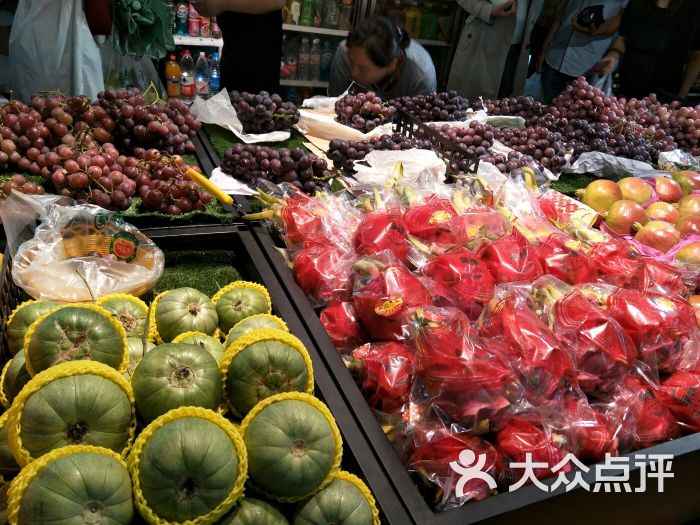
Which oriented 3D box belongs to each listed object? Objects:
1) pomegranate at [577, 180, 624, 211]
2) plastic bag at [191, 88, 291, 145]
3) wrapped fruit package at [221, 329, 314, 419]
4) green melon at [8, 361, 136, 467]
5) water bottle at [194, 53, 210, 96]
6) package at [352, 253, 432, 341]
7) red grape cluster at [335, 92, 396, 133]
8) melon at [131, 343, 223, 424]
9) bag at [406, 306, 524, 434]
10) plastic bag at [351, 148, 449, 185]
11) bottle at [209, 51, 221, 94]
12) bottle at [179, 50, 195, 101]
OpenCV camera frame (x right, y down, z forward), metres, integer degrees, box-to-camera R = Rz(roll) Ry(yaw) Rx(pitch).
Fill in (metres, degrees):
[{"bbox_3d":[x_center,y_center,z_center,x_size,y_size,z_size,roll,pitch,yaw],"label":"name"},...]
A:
[{"bbox_3d":[0.532,-0.140,1.030,0.090,0.083,0.088,19,29,24],"label":"pomegranate"},{"bbox_3d":[-0.287,-0.382,1.270,0.250,0.090,0.180,5,30,0],"label":"plastic bag"},{"bbox_3d":[-0.098,0.132,0.570,0.110,0.105,0.110,-10,33,-24],"label":"wrapped fruit package"},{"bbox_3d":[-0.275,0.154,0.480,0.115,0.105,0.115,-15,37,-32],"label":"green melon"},{"bbox_3d":[-0.690,-0.865,2.270,0.065,0.222,0.065,-3,32,-16],"label":"water bottle"},{"bbox_3d":[0.058,0.045,0.665,0.105,0.105,0.125,9,31,7],"label":"package"},{"bbox_3d":[0.036,-0.349,1.130,0.145,0.095,0.120,7,30,0],"label":"red grape cluster"},{"bbox_3d":[-0.195,0.139,0.545,0.105,0.100,0.105,-10,33,-24],"label":"melon"},{"bbox_3d":[0.133,0.125,0.560,0.125,0.100,0.115,14,27,16],"label":"bag"},{"bbox_3d":[0.106,-0.201,1.040,0.195,0.065,0.120,8,26,4],"label":"plastic bag"},{"bbox_3d":[-0.681,-0.949,2.450,0.065,0.222,0.065,5,30,0],"label":"bottle"},{"bbox_3d":[-0.751,-0.859,2.230,0.066,0.235,0.066,-4,32,-17],"label":"bottle"}]

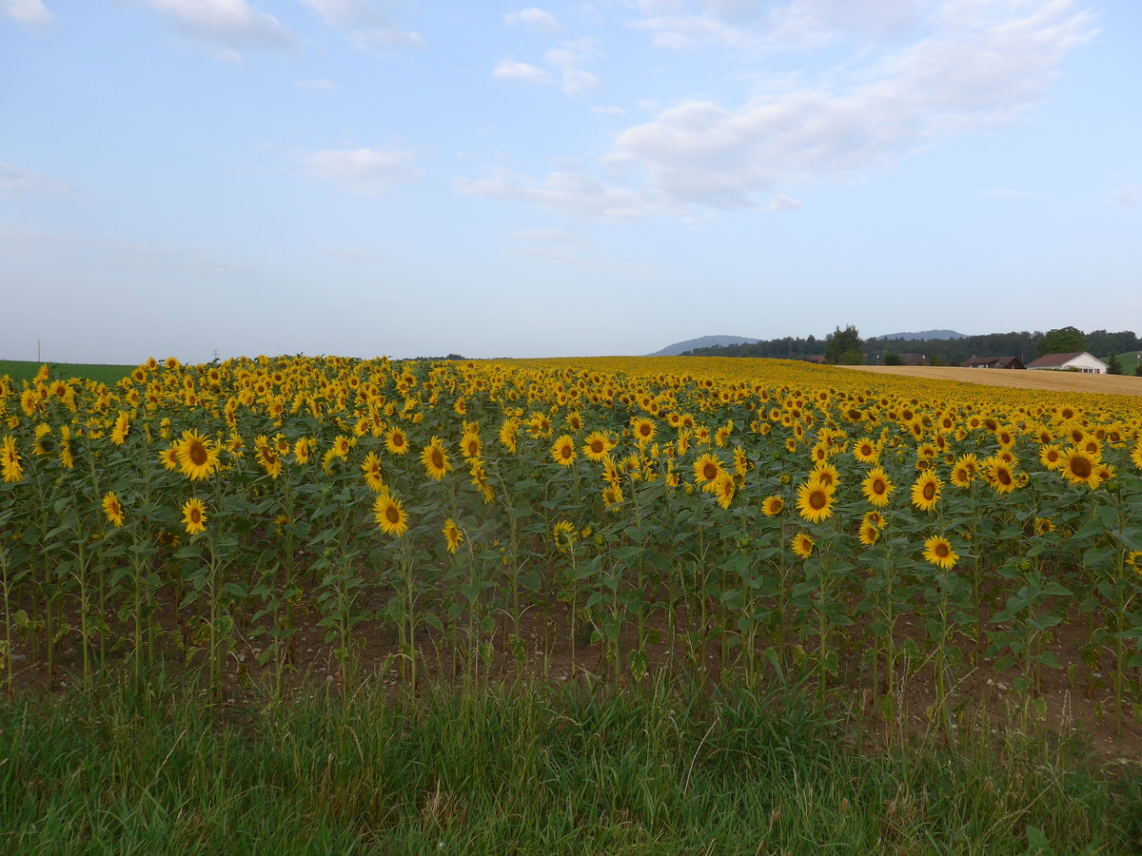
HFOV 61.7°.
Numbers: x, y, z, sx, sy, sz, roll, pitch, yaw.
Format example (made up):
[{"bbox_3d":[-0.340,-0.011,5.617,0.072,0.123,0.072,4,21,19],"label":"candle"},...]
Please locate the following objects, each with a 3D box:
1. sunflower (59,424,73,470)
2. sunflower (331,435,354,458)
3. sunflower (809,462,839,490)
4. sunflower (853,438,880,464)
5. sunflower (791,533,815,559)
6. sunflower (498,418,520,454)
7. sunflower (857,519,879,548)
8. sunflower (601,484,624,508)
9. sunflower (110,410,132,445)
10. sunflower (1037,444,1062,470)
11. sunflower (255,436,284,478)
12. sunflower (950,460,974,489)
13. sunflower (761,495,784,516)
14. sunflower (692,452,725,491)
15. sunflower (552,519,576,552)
[{"bbox_3d":[-2.794,0.108,5.300,0.080,0.240,0.220,-2,3,-30],"label":"sunflower"},{"bbox_3d":[-1.739,0.142,7.300,0.175,0.190,0.070,2,3,29],"label":"sunflower"},{"bbox_3d":[1.458,0.282,5.500,0.179,0.190,0.066,1,3,28],"label":"sunflower"},{"bbox_3d":[2.035,0.161,6.600,0.175,0.180,0.070,2,9,32],"label":"sunflower"},{"bbox_3d":[1.163,0.594,4.800,0.053,0.135,0.127,-2,3,-30],"label":"sunflower"},{"bbox_3d":[-0.384,0.044,5.900,0.080,0.215,0.200,-2,3,-32],"label":"sunflower"},{"bbox_3d":[1.526,0.539,4.900,0.065,0.135,0.135,-2,4,-35],"label":"sunflower"},{"bbox_3d":[0.273,0.454,6.300,0.150,0.165,0.060,1,3,27],"label":"sunflower"},{"bbox_3d":[-2.773,0.003,5.900,0.190,0.210,0.085,3,4,45],"label":"sunflower"},{"bbox_3d":[3.162,0.191,6.300,0.175,0.175,0.070,2,9,36],"label":"sunflower"},{"bbox_3d":[-1.794,0.179,5.700,0.220,0.250,0.085,2,26,35],"label":"sunflower"},{"bbox_3d":[2.287,0.276,5.600,0.057,0.165,0.155,-2,3,-32],"label":"sunflower"},{"bbox_3d":[1.184,0.454,5.600,0.135,0.130,0.065,3,-4,45],"label":"sunflower"},{"bbox_3d":[0.776,0.253,5.400,0.205,0.215,0.080,2,12,28],"label":"sunflower"},{"bbox_3d":[-0.043,0.643,5.700,0.165,0.185,0.070,-3,-8,-45],"label":"sunflower"}]

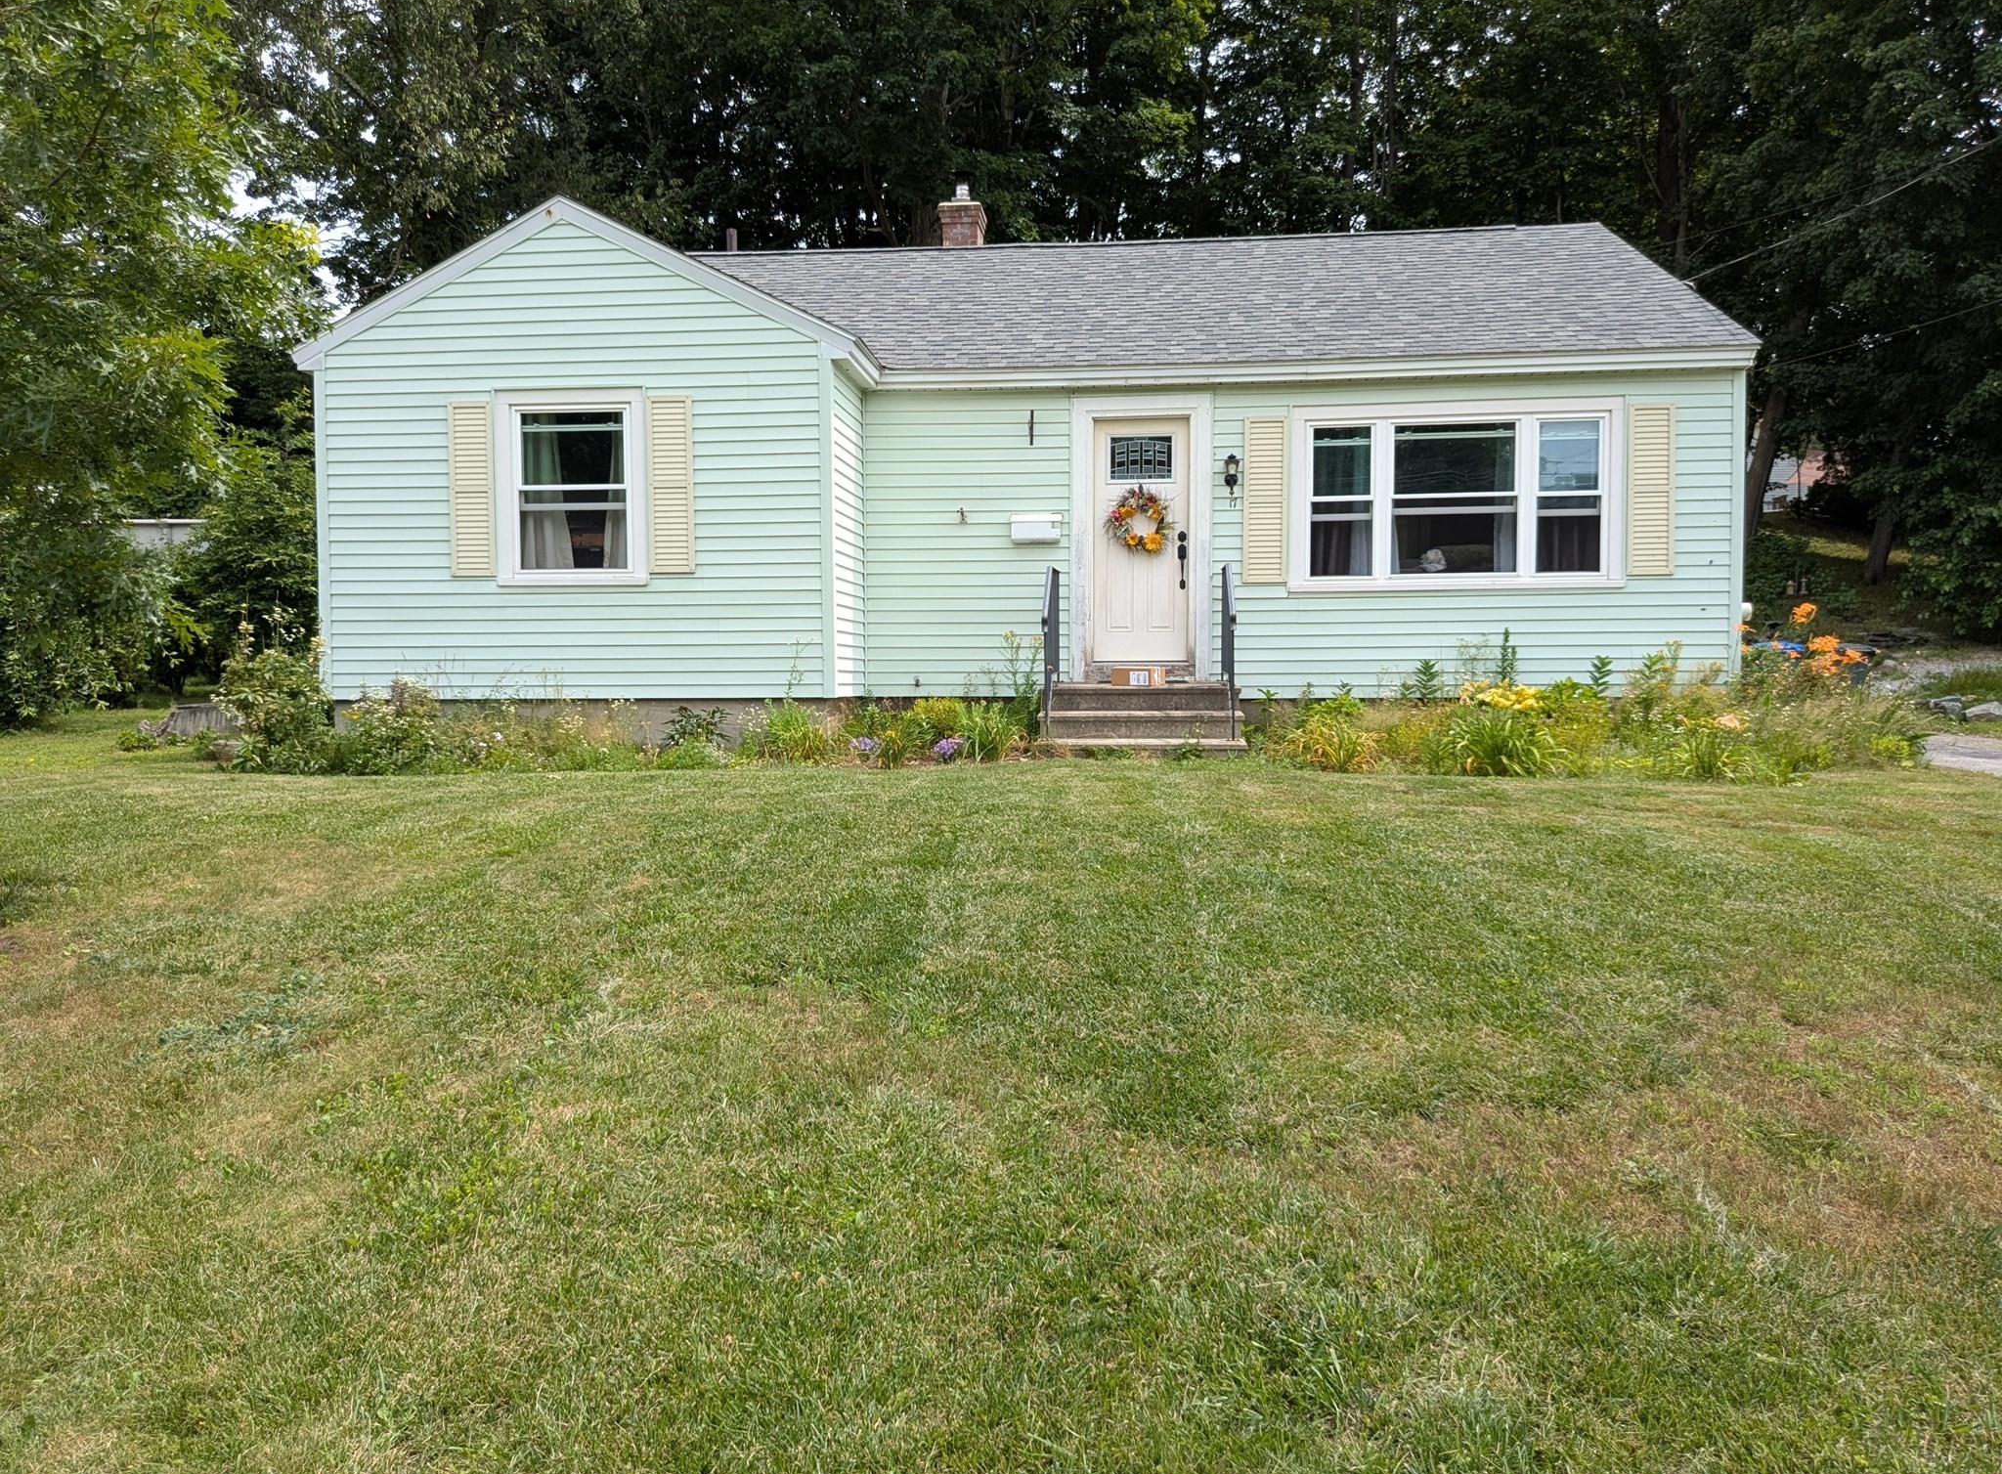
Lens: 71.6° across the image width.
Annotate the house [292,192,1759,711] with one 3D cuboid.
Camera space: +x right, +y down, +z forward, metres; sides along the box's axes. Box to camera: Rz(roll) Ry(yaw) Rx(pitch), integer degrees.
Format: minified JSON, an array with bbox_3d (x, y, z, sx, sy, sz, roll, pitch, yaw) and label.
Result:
[{"bbox_3d":[0.551,-2.720,14.464,11.200,5.070,8.670,0,3,5],"label":"house"}]

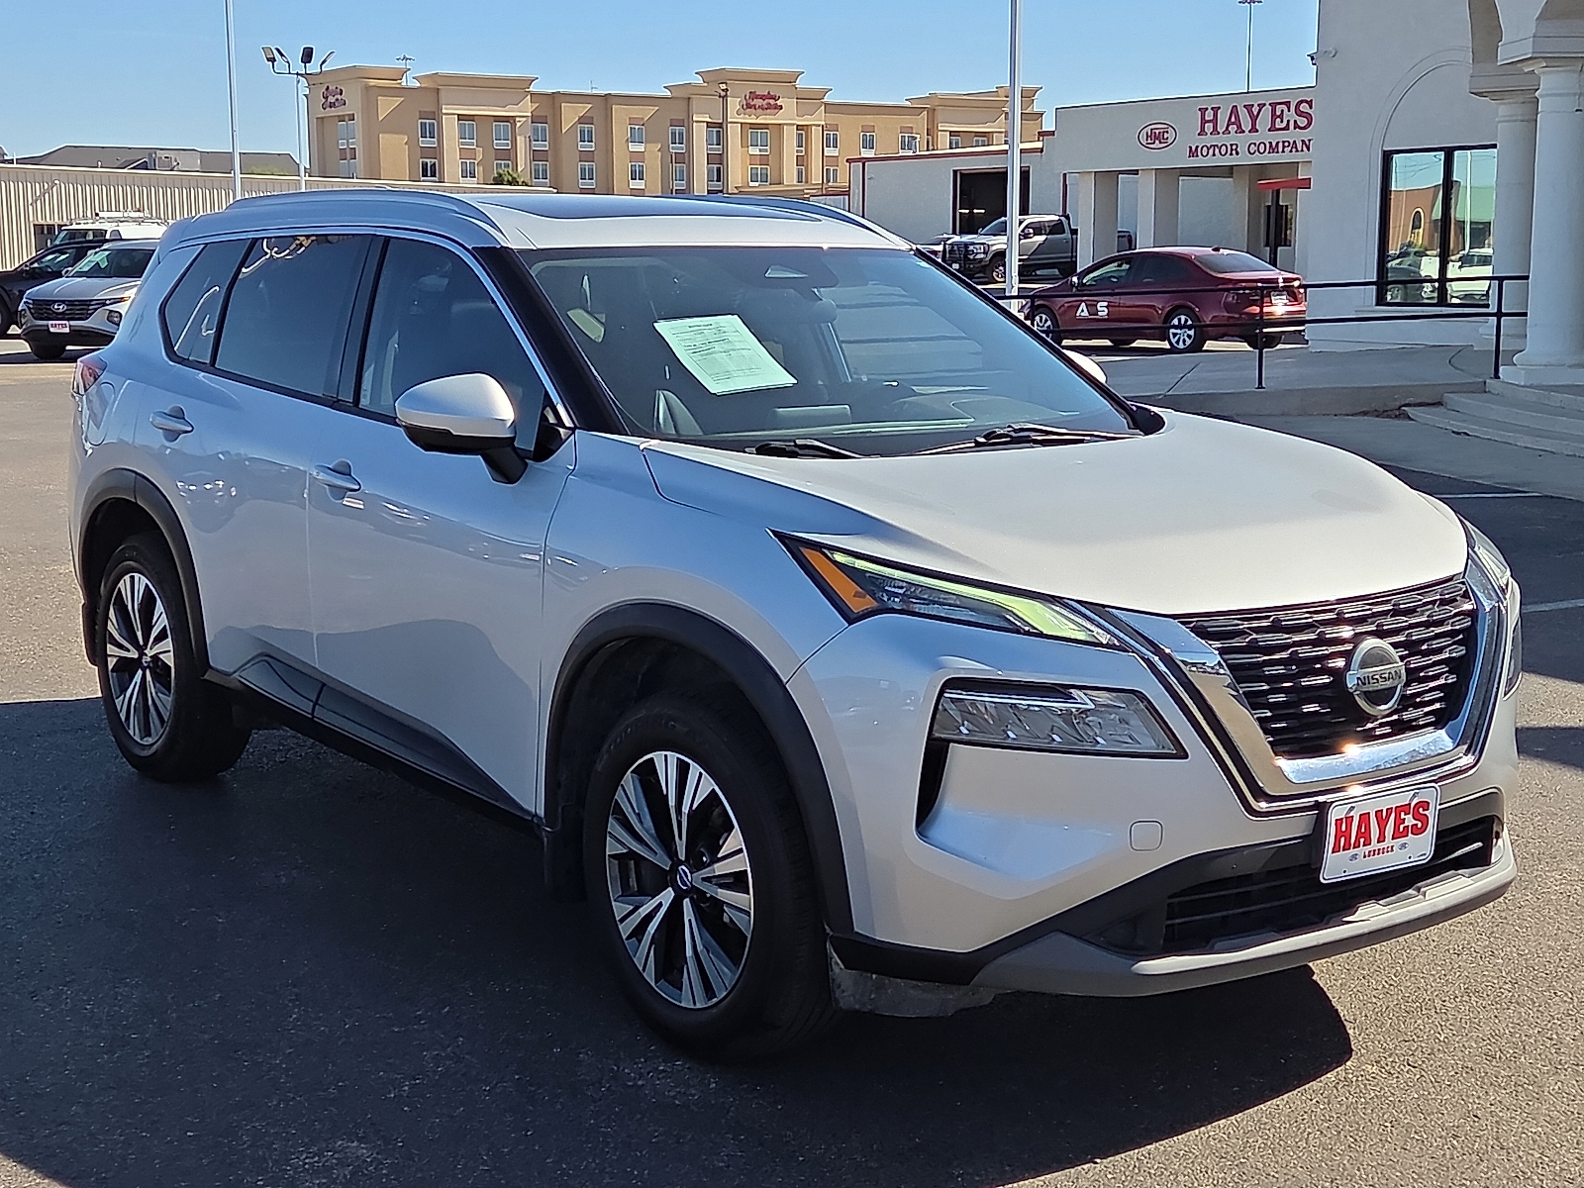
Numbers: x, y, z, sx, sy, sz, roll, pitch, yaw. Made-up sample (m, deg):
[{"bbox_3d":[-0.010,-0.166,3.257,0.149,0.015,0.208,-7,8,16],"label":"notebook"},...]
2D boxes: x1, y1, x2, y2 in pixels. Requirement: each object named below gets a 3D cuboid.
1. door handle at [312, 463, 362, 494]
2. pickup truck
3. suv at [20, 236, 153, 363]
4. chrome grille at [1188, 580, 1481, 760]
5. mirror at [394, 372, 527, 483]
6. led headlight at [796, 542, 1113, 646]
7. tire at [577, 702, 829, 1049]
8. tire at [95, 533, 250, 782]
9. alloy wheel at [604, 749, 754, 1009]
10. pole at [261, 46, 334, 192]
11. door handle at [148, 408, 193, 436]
[{"bbox_3d":[-1.063,-0.266,5.139,0.055,0.045,0.250,-6,11,-37],"label":"door handle"},{"bbox_3d":[7.400,-10.600,67.800,6.200,2.000,2.050,-6,11,-37],"label":"pickup truck"},{"bbox_3d":[-8.933,-4.113,30.867,1.870,1.660,4.600,3,9,16],"label":"suv"},{"bbox_3d":[1.027,0.153,3.948,0.840,0.310,0.150,-6,11,-37],"label":"chrome grille"},{"bbox_3d":[-0.670,-0.349,4.534,0.230,0.235,0.260,-6,11,-37],"label":"mirror"},{"bbox_3d":[0.243,-0.011,3.831,0.330,0.155,0.640,-6,11,-37],"label":"led headlight"},{"bbox_3d":[-0.132,0.524,4.203,0.240,0.735,0.735,-6,11,-37],"label":"tire"},{"bbox_3d":[-1.774,0.171,6.324,0.240,0.735,0.735,-6,11,-37],"label":"tire"},{"bbox_3d":[-0.146,0.525,4.192,0.190,0.487,0.487,-6,11,-37],"label":"alloy wheel"},{"bbox_3d":[-13.050,-11.083,58.526,1.850,6.900,1.200,0,9,0],"label":"pole"},{"bbox_3d":[-1.669,-0.462,5.914,0.055,0.045,0.260,-6,11,-37],"label":"door handle"}]

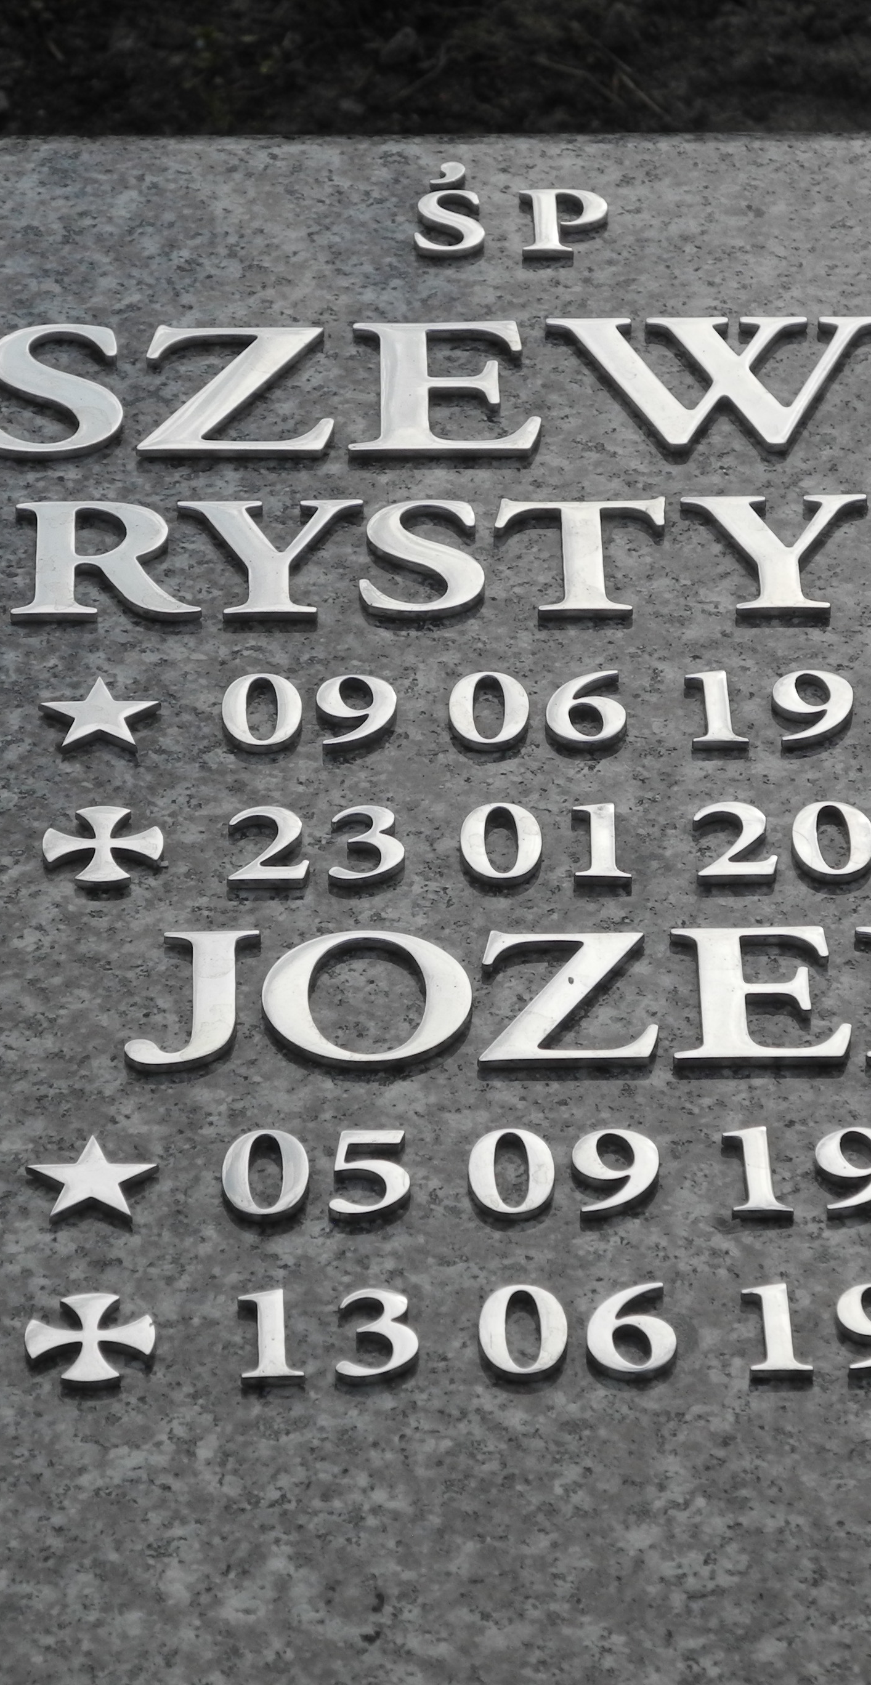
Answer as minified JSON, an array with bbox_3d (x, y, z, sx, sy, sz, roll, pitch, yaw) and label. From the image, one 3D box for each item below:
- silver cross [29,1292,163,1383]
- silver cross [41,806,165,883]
[{"bbox_3d":[-0.080,0.116,1.795,0.030,0.003,0.030,0,39,0],"label":"silver cross"},{"bbox_3d":[-0.083,0.001,1.938,0.030,0.003,0.030,0,39,0],"label":"silver cross"}]

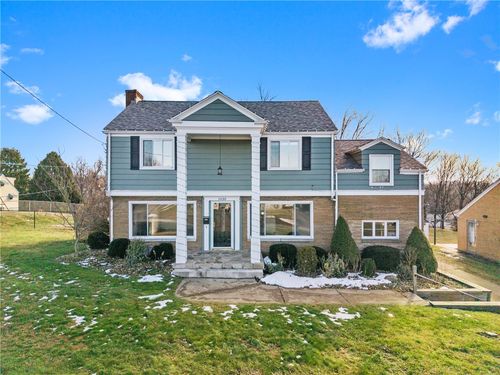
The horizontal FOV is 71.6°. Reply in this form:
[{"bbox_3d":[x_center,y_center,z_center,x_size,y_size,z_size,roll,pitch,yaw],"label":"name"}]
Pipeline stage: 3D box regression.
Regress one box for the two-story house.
[{"bbox_3d":[0.700,-0.820,17.100,13.600,7.900,9.900,0,1,-1],"label":"two-story house"}]

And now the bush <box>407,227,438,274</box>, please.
[{"bbox_3d":[6.800,2.450,13.650,1.270,1.780,1.250,0,1,0],"label":"bush"}]

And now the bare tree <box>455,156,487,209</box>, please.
[{"bbox_3d":[20.300,0.400,32.000,3.100,6.800,3.000,0,1,0],"label":"bare tree"}]

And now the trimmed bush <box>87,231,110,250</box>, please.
[{"bbox_3d":[-6.750,2.350,15.500,0.980,0.850,0.950,0,1,0],"label":"trimmed bush"}]

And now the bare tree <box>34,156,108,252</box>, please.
[{"bbox_3d":[-7.800,0.750,15.300,3.200,4.050,2.900,0,1,0],"label":"bare tree"}]

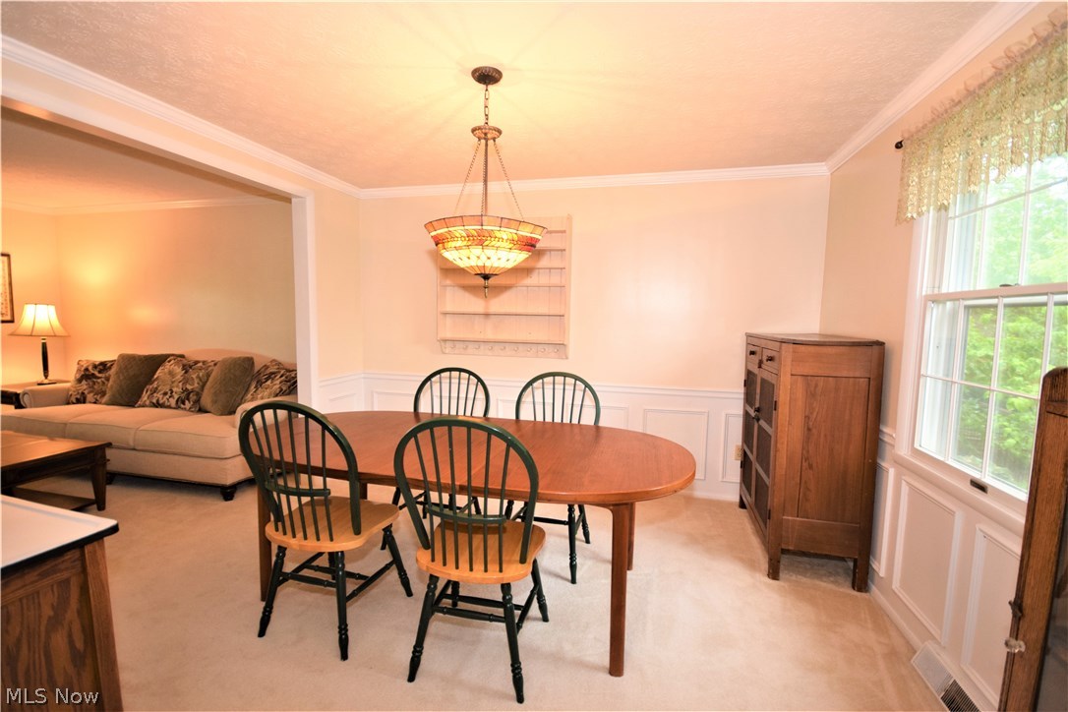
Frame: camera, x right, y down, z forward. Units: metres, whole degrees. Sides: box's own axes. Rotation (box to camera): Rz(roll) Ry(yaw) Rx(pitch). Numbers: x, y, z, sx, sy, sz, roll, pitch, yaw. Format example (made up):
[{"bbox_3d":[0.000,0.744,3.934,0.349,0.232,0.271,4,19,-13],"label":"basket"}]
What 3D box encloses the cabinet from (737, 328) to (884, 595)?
[{"bbox_3d":[1.607,0.528,2.726,0.472,1.275,0.970,3,5,15],"label":"cabinet"}]

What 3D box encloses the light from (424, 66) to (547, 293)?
[{"bbox_3d":[-0.212,-0.756,2.004,0.585,0.978,0.585,3,5,15],"label":"light"}]

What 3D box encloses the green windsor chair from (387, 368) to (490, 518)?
[{"bbox_3d":[-0.583,0.605,2.716,0.520,1.030,0.520,3,5,15],"label":"green windsor chair"}]

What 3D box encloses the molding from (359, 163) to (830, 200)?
[{"bbox_3d":[0.239,-1.329,3.436,3.650,0.070,0.060,3,5,14],"label":"molding"}]

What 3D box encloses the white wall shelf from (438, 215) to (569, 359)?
[{"bbox_3d":[-0.251,-0.556,3.594,1.100,1.120,0.110,3,6,16],"label":"white wall shelf"}]

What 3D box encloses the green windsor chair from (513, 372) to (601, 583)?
[{"bbox_3d":[0.078,0.636,2.537,0.515,1.030,0.520,3,5,15],"label":"green windsor chair"}]

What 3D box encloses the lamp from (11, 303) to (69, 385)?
[{"bbox_3d":[-4.687,-0.114,4.268,0.405,0.765,0.405,3,5,15],"label":"lamp"}]

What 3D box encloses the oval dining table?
[{"bbox_3d":[-0.367,0.796,2.281,2.220,0.739,1.070,2,5,13],"label":"oval dining table"}]

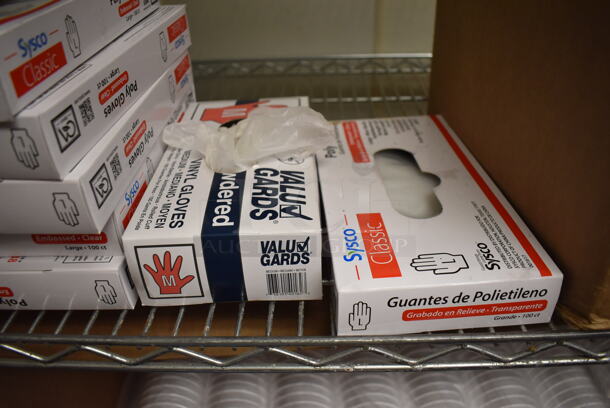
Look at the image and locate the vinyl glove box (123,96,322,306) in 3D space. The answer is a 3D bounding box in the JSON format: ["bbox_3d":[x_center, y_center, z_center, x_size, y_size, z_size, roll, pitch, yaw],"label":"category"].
[{"bbox_3d":[-0.054,-0.020,0.394,0.123,0.062,0.231,-2,33,-1],"label":"vinyl glove box"}]

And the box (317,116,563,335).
[{"bbox_3d":[0.082,-0.005,0.385,0.135,0.038,0.250,-3,33,-1],"label":"box"}]

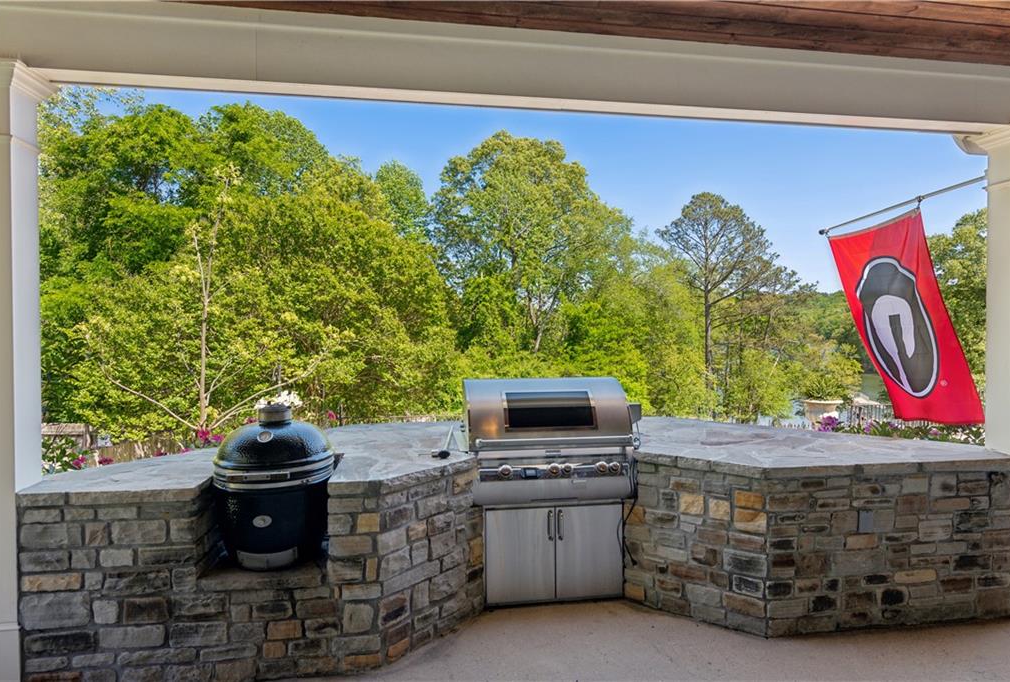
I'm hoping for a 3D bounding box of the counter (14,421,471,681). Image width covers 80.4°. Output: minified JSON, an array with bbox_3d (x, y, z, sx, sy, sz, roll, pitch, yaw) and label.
[{"bbox_3d":[-1.186,1.062,3.555,2.053,0.859,1.816,0,1,-9],"label":"counter"}]

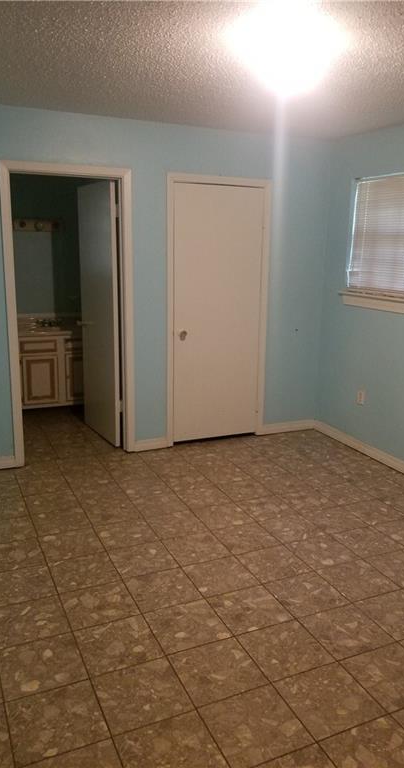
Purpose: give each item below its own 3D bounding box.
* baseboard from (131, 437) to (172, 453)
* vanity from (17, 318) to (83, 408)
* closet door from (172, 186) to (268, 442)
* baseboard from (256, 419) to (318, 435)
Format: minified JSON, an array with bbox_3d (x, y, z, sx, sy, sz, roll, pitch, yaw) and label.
[{"bbox_3d":[-0.403,0.485,4.596,0.300,0.086,0.020,-5,14,-23],"label":"baseboard"},{"bbox_3d":[-1.474,-0.181,5.730,0.980,0.860,0.550,-5,14,-23],"label":"vanity"},{"bbox_3d":[0.124,-0.535,4.621,0.757,2.000,0.045,-5,14,-23],"label":"closet door"},{"bbox_3d":[0.767,0.388,5.099,0.574,0.088,0.020,-5,14,-23],"label":"baseboard"}]

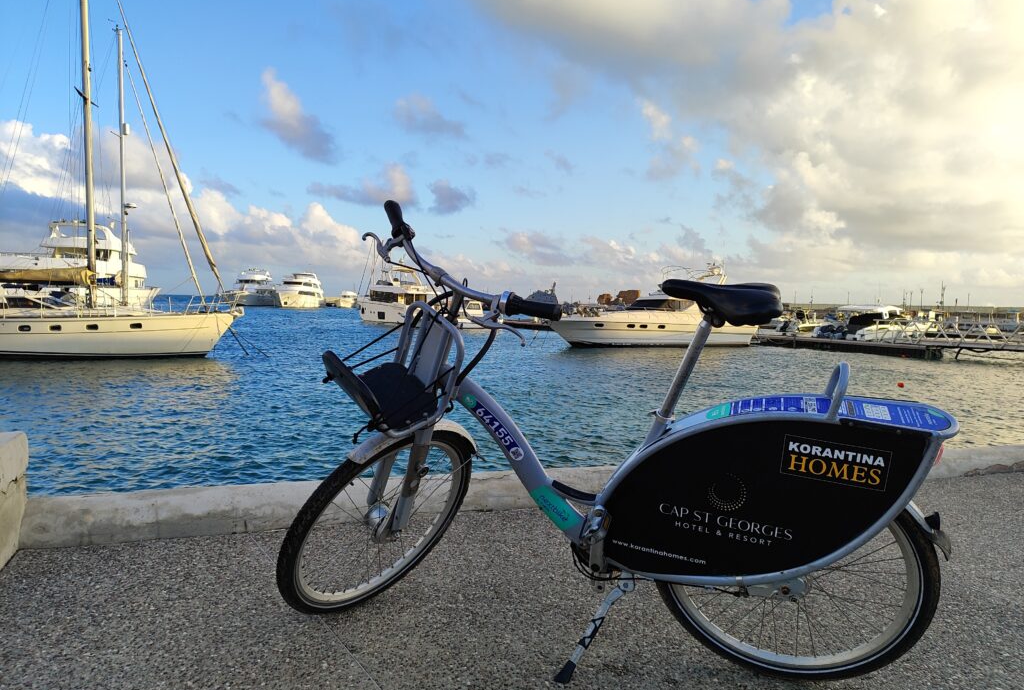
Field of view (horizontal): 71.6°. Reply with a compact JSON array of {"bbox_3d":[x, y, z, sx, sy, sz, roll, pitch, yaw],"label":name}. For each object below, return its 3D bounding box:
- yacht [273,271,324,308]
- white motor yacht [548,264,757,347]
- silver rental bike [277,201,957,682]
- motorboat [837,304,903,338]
[{"bbox_3d":[-49.300,-12.829,164.000,6.200,7.900,23.000,1,4,2],"label":"yacht"},{"bbox_3d":[7.450,-2.328,38.600,12.200,4.700,3.900,-1,4,-20],"label":"white motor yacht"},{"bbox_3d":[0.190,0.250,1.800,1.660,1.200,0.640,2,13,20],"label":"silver rental bike"},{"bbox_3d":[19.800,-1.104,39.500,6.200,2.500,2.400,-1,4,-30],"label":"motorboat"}]

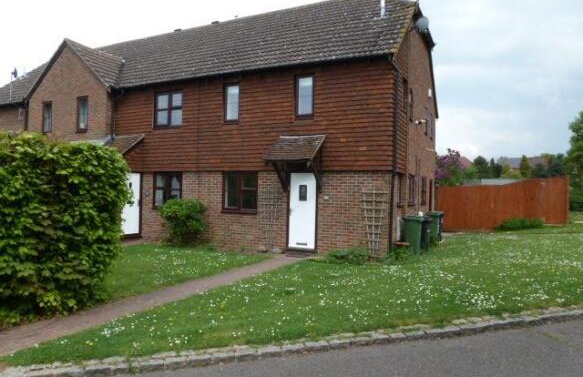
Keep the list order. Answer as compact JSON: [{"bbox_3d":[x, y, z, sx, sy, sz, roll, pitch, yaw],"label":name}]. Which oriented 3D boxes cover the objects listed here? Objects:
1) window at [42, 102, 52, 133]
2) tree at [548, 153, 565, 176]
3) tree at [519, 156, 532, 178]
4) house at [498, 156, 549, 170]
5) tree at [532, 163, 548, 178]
[{"bbox_3d":[-8.665,-2.496,14.390,0.550,1.180,0.100,1,-1,26],"label":"window"},{"bbox_3d":[32.710,-0.933,49.966,2.100,6.797,2.100,1,-1,0],"label":"tree"},{"bbox_3d":[28.877,-0.916,49.967,1.750,6.584,1.750,1,-1,0],"label":"tree"},{"bbox_3d":[41.260,-1.774,71.963,9.500,7.500,7.500,1,-1,30],"label":"house"},{"bbox_3d":[24.601,-0.225,39.978,2.000,4.600,2.000,1,-1,30],"label":"tree"}]

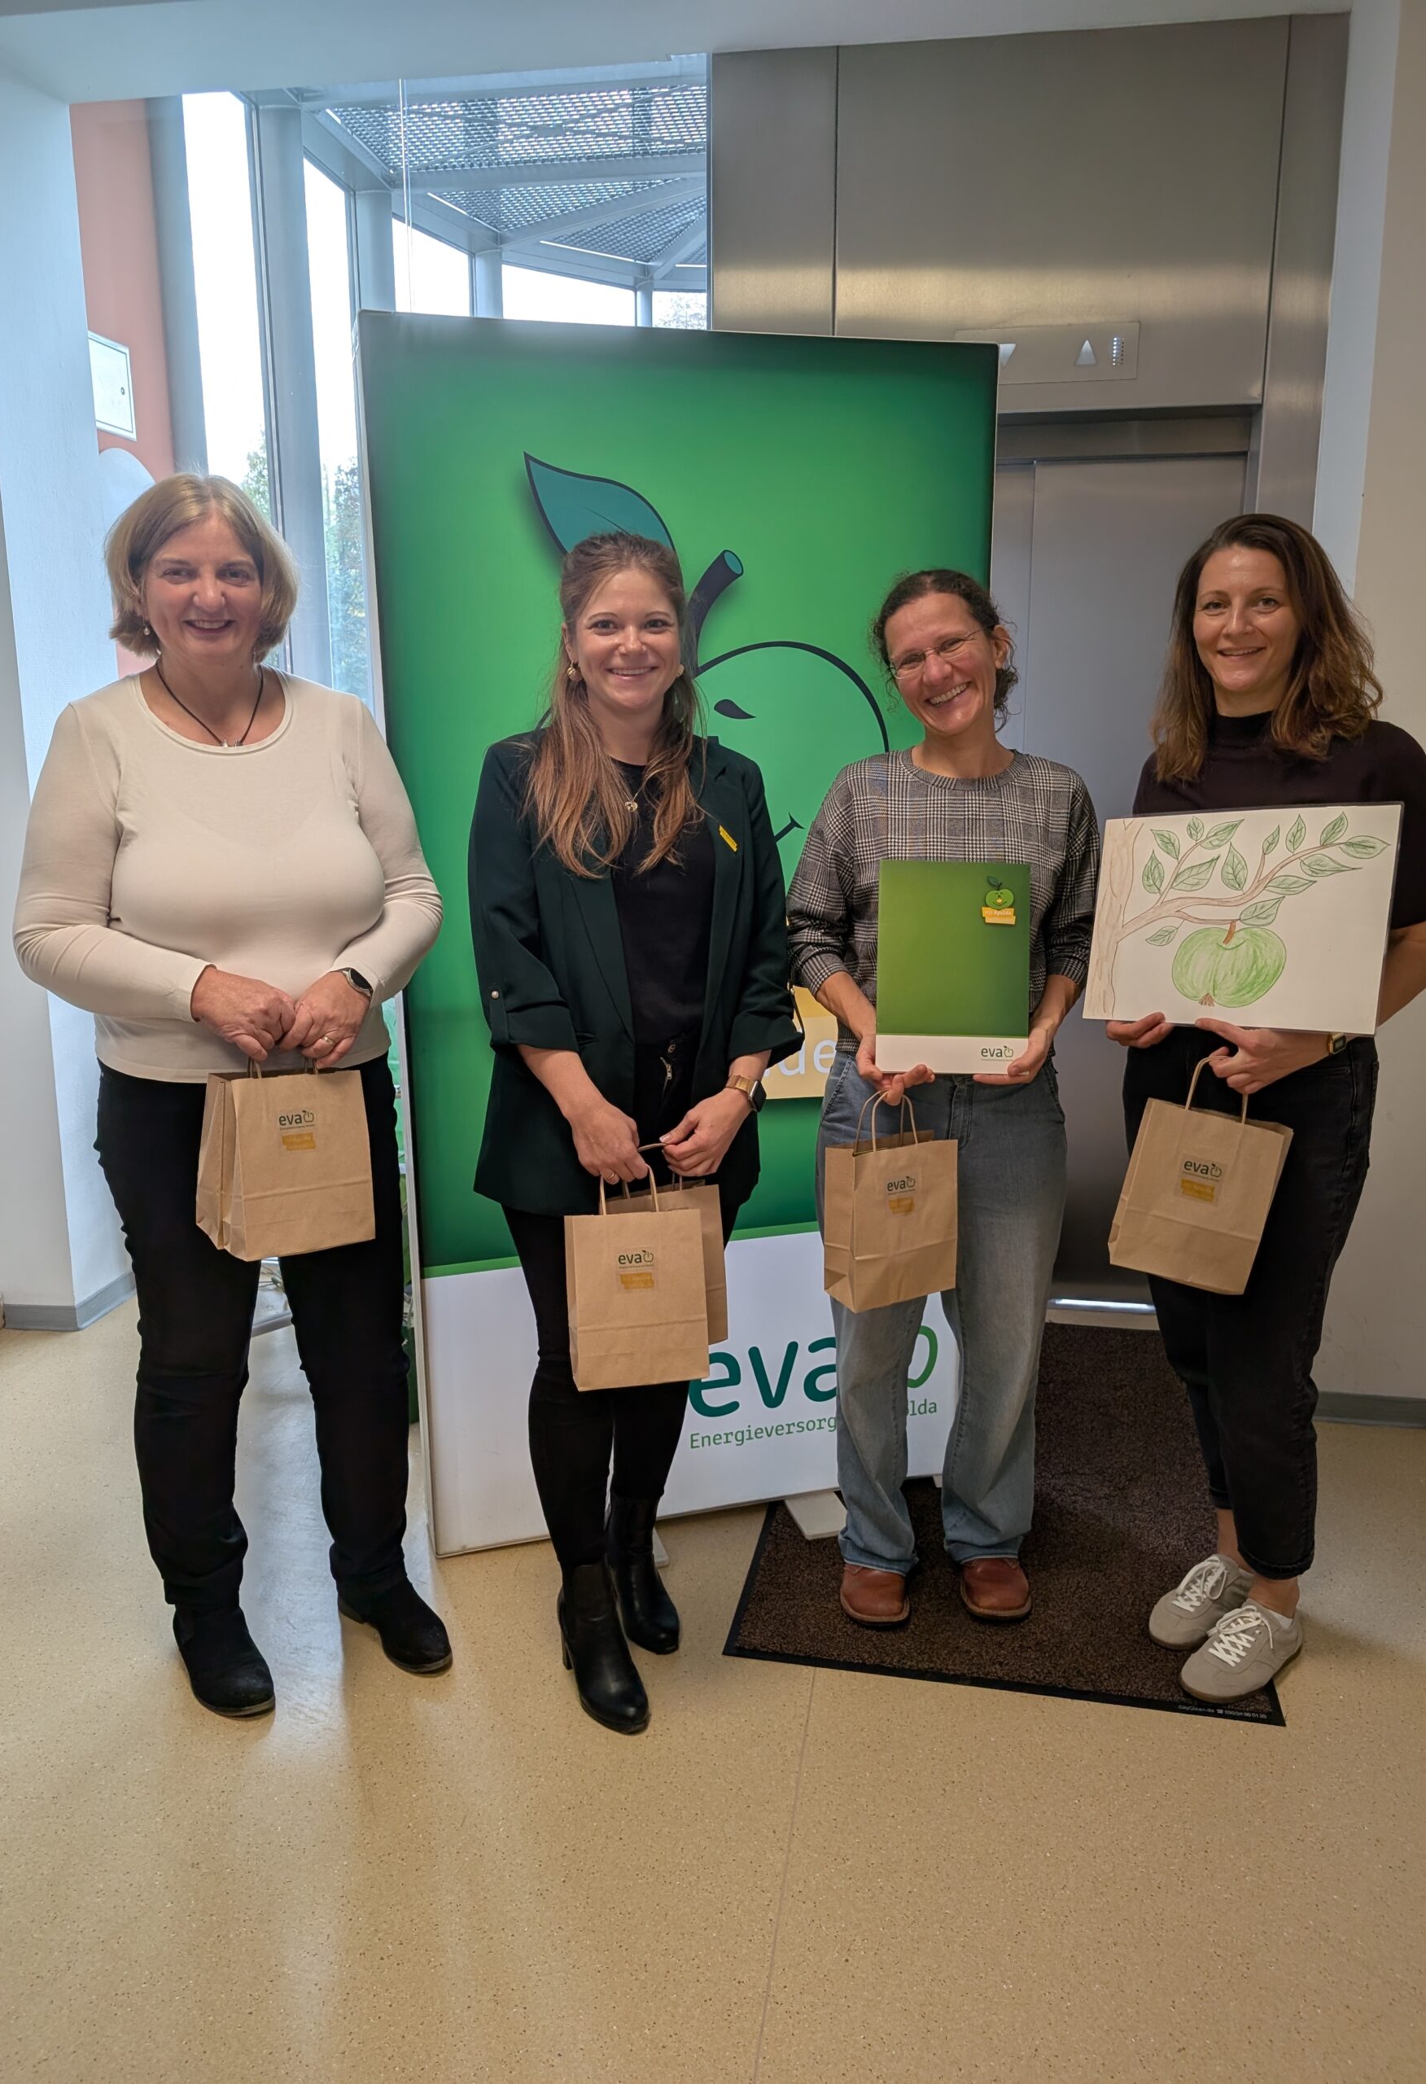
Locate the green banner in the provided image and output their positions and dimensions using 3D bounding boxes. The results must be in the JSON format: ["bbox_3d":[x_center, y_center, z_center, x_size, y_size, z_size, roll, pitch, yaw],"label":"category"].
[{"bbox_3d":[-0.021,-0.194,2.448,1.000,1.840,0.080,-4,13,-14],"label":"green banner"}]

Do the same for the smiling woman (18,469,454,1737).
[{"bbox_3d":[-0.674,0.107,2.092,0.600,1.760,0.420,-6,13,-26],"label":"smiling woman"}]

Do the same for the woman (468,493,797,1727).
[{"bbox_3d":[-0.112,0.146,2.080,0.490,1.685,0.410,-3,12,-15],"label":"woman"}]

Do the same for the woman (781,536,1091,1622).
[{"bbox_3d":[0.351,0.130,2.260,0.480,1.640,0.380,1,11,5],"label":"woman"}]

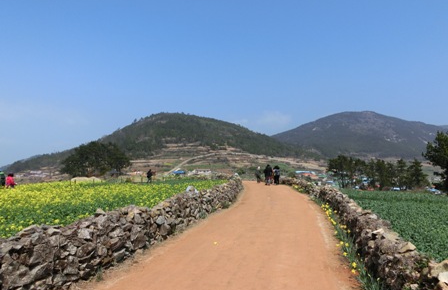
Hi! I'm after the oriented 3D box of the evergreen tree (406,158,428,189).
[{"bbox_3d":[35.889,5.286,60.000,3.800,5.900,3.800,0,-3,0],"label":"evergreen tree"}]

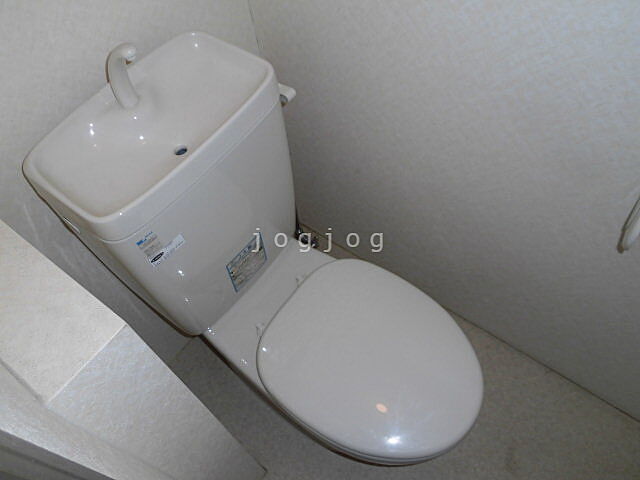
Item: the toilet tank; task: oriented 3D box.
[{"bbox_3d":[-0.248,-0.078,1.019,0.251,0.505,0.406,30,64,24],"label":"toilet tank"}]

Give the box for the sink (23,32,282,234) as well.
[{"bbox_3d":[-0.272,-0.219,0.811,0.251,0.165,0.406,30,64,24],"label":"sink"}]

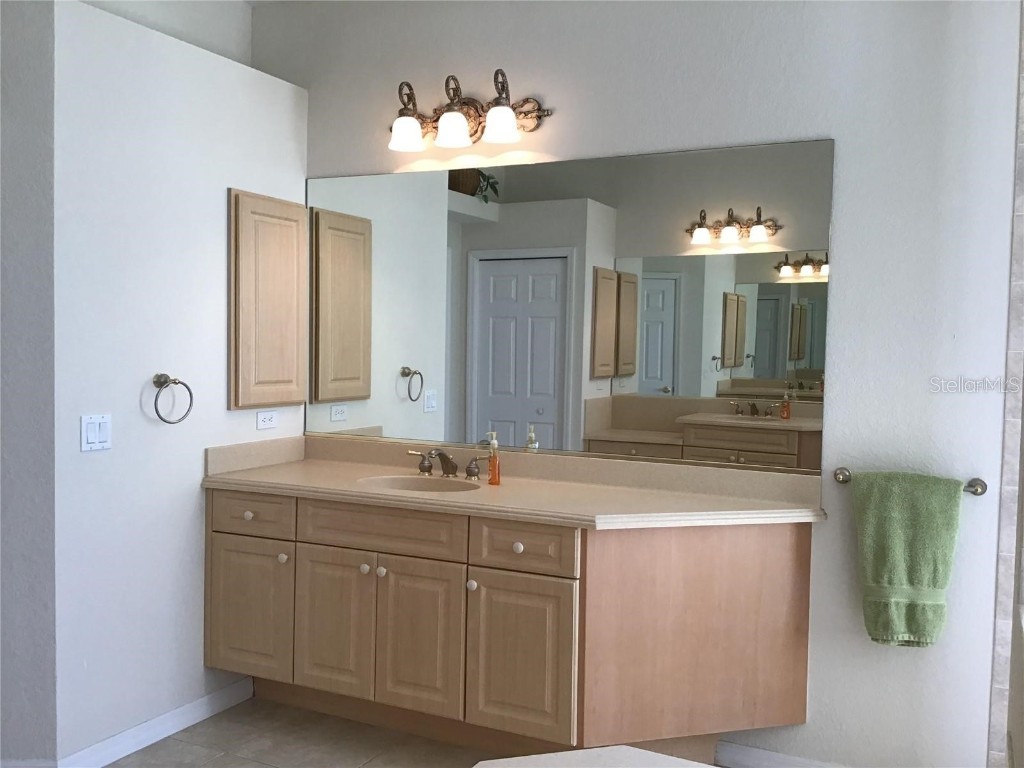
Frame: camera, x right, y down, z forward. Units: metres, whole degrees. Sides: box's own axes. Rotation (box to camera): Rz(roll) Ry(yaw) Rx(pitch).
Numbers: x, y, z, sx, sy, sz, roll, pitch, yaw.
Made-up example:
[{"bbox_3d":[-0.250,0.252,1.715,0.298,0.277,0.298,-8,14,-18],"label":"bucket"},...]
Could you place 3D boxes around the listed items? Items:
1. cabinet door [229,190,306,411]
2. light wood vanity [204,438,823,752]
[{"bbox_3d":[-0.962,-0.324,3.646,0.044,0.837,0.432,2,3,25],"label":"cabinet door"},{"bbox_3d":[-0.057,0.779,3.217,2.122,1.022,0.586,2,3,25],"label":"light wood vanity"}]

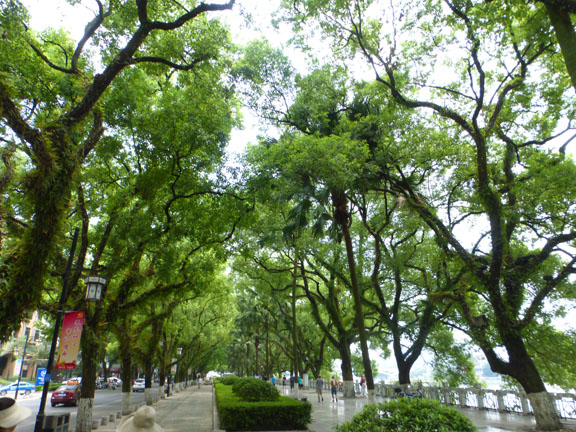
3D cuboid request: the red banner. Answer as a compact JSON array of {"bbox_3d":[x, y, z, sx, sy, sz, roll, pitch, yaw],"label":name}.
[{"bbox_3d":[-5.570,3.192,10.666,0.540,1.450,0.030,3,-21,-9],"label":"red banner"}]

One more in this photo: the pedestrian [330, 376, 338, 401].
[{"bbox_3d":[3.331,12.453,29.916,0.520,1.700,0.420,3,-21,-9],"label":"pedestrian"}]

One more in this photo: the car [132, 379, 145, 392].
[{"bbox_3d":[-19.061,22.298,54.904,1.800,1.600,4.400,3,-21,-9],"label":"car"}]

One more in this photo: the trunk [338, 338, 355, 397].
[{"bbox_3d":[5.231,13.227,36.262,1.100,4.820,1.000,3,-21,-9],"label":"trunk"}]

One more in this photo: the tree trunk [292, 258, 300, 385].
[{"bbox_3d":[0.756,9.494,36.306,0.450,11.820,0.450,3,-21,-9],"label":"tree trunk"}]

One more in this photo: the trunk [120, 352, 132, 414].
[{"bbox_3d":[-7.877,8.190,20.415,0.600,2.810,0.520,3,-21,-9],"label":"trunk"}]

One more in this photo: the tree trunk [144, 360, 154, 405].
[{"bbox_3d":[-9.015,10.847,27.117,0.550,2.680,0.500,3,-21,-9],"label":"tree trunk"}]

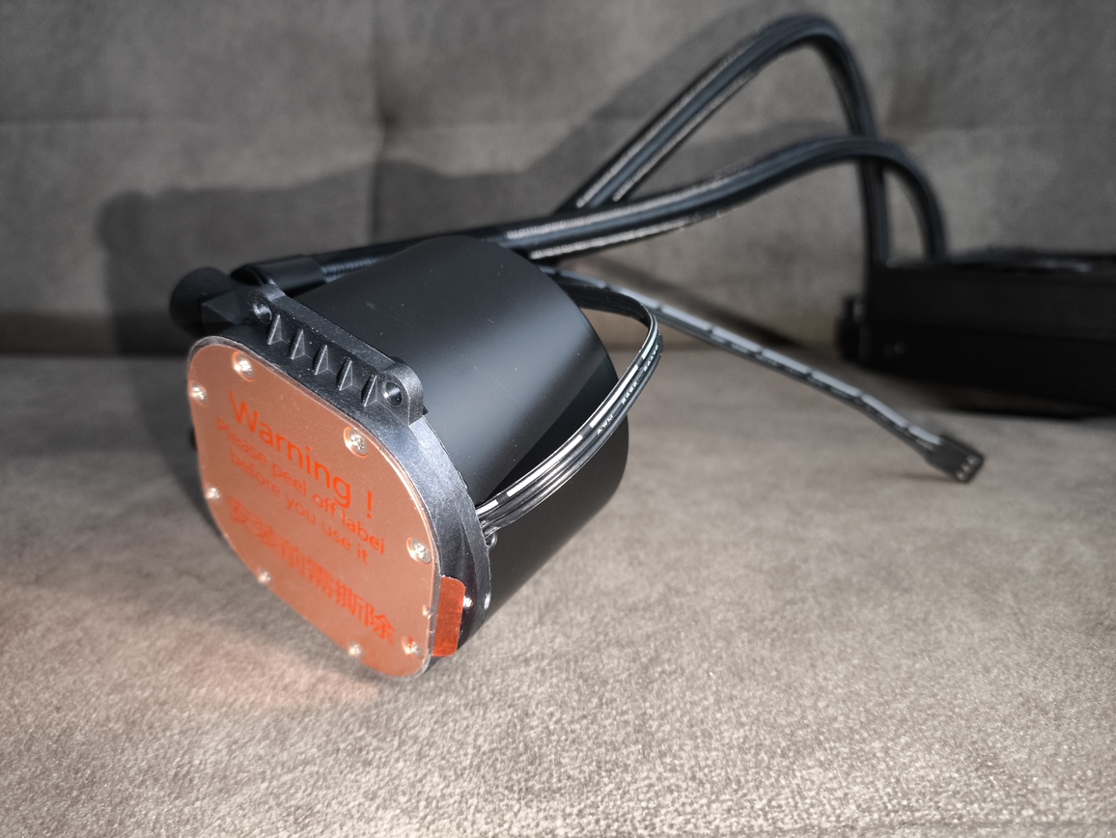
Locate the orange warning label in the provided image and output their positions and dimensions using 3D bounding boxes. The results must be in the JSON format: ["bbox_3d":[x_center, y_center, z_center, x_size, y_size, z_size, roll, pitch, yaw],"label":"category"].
[{"bbox_3d":[-0.045,0.017,0.143,0.059,0.059,0.001,30,42,21],"label":"orange warning label"}]

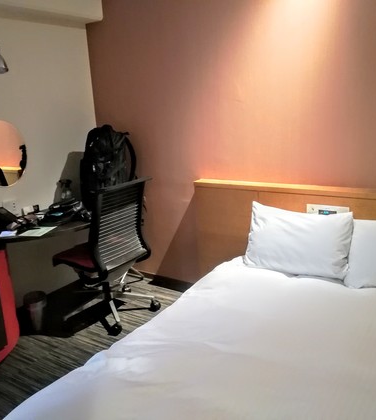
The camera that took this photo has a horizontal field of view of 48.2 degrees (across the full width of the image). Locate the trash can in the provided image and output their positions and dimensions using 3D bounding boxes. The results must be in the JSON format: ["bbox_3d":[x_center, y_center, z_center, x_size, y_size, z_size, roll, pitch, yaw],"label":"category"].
[{"bbox_3d":[-1.024,0.706,2.830,0.158,0.244,0.158,-3,14,1],"label":"trash can"}]

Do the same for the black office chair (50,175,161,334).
[{"bbox_3d":[-0.618,0.281,2.957,0.697,0.959,0.688,5,16,30],"label":"black office chair"}]

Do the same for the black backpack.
[{"bbox_3d":[-0.595,-0.344,3.273,0.330,0.597,0.290,5,16,30],"label":"black backpack"}]

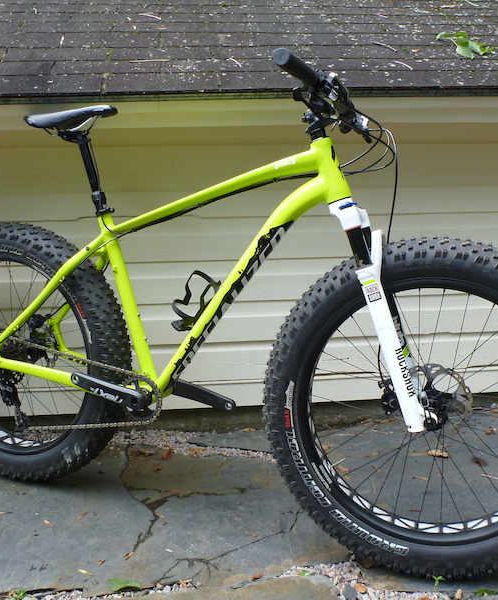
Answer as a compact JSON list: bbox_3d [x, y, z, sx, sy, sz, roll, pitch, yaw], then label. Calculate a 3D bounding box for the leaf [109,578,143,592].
[{"bbox_3d":[-0.261,0.605,1.366,0.064,0.016,0.040,0,9,0],"label":"leaf"}]

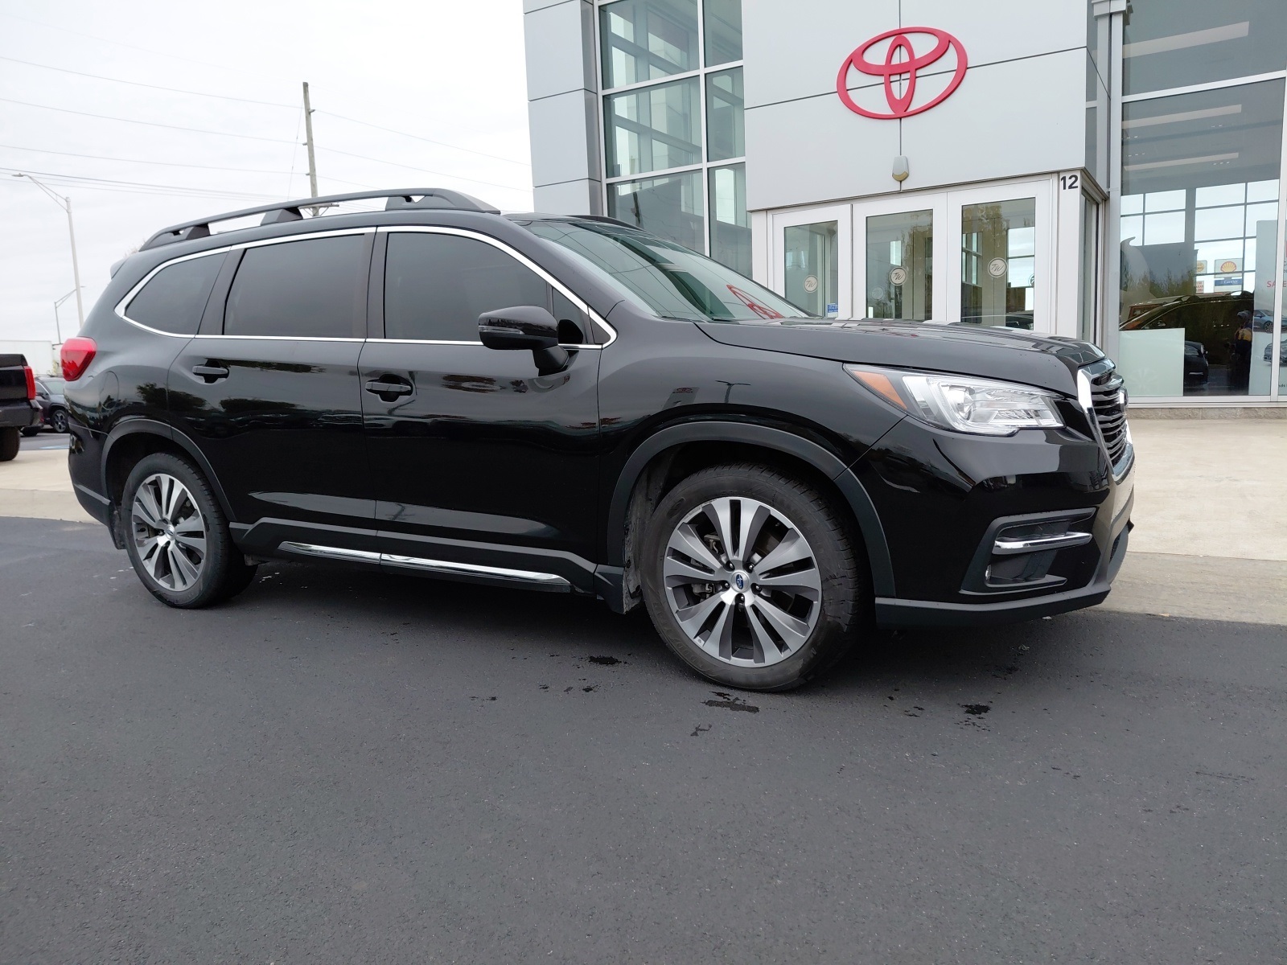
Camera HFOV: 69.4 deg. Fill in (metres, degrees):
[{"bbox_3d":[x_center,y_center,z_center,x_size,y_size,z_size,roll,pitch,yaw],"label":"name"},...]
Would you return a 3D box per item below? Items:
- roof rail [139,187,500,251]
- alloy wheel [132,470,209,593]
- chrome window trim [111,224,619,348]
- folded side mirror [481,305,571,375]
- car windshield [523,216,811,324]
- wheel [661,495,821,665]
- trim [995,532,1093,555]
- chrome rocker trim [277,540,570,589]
[{"bbox_3d":[-1.533,-1.136,4.101,2.280,0.145,0.080,2,10,29],"label":"roof rail"},{"bbox_3d":[-2.166,0.219,4.419,0.547,0.547,0.200,2,10,29],"label":"alloy wheel"},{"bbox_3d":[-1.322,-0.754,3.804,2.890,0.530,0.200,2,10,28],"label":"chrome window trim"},{"bbox_3d":[-0.399,-0.469,3.095,0.275,0.218,0.190,-3,8,0],"label":"folded side mirror"},{"bbox_3d":[0.180,-0.863,3.842,0.870,0.130,1.520,37,25,19],"label":"car windshield"},{"bbox_3d":[0.349,0.299,2.998,0.547,0.547,0.200,2,10,31],"label":"wheel"},{"bbox_3d":[1.129,0.168,2.651,0.310,0.042,0.060,-5,9,-13],"label":"trim"},{"bbox_3d":[-0.898,0.308,3.577,1.480,0.065,0.050,2,10,29],"label":"chrome rocker trim"}]

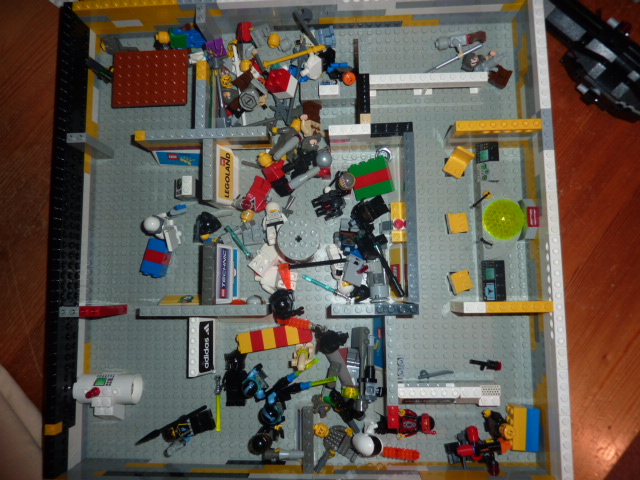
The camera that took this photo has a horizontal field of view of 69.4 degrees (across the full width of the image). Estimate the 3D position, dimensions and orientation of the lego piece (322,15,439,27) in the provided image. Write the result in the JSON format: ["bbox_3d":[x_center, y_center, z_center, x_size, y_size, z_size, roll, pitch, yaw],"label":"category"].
[{"bbox_3d":[0.051,-0.192,0.400,0.104,0.019,0.008,-1,84,3],"label":"lego piece"}]

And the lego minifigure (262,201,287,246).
[{"bbox_3d":[-0.037,-0.014,0.377,0.019,0.011,0.038,9,121,3],"label":"lego minifigure"}]

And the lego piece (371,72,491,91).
[{"bbox_3d":[0.089,-0.132,0.380,0.096,0.011,0.008,0,84,3],"label":"lego piece"}]

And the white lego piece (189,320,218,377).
[{"bbox_3d":[-0.094,0.085,0.375,0.015,0.030,0.048,-1,84,3],"label":"white lego piece"}]

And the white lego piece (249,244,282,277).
[{"bbox_3d":[-0.044,0.017,0.383,0.017,0.011,0.025,42,88,5],"label":"white lego piece"}]

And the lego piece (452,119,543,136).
[{"bbox_3d":[0.135,-0.086,0.353,0.064,0.011,0.008,-1,85,2],"label":"lego piece"}]

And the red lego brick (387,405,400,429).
[{"bbox_3d":[0.053,0.127,0.334,0.008,0.011,0.016,-1,84,3],"label":"red lego brick"}]

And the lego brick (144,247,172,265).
[{"bbox_3d":[-0.135,0.015,0.389,0.016,0.016,0.010,14,85,4],"label":"lego brick"}]

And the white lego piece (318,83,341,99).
[{"bbox_3d":[0.007,-0.129,0.389,0.016,0.011,0.016,-1,84,3],"label":"white lego piece"}]

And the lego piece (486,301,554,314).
[{"bbox_3d":[0.144,0.049,0.337,0.048,0.011,0.008,-1,84,3],"label":"lego piece"}]

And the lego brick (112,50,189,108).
[{"bbox_3d":[-0.143,-0.137,0.391,0.064,0.005,0.048,-1,84,3],"label":"lego brick"}]

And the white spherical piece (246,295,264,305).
[{"bbox_3d":[-0.053,0.051,0.381,0.016,0.012,0.013,-1,84,3],"label":"white spherical piece"}]

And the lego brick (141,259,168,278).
[{"bbox_3d":[-0.138,0.024,0.387,0.016,0.016,0.011,14,85,4],"label":"lego brick"}]

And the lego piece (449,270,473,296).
[{"bbox_3d":[0.114,0.034,0.371,0.016,0.018,0.016,-20,84,1],"label":"lego piece"}]

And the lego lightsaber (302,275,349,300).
[{"bbox_3d":[0.006,0.040,0.381,0.045,0.004,0.004,27,86,5],"label":"lego lightsaber"}]

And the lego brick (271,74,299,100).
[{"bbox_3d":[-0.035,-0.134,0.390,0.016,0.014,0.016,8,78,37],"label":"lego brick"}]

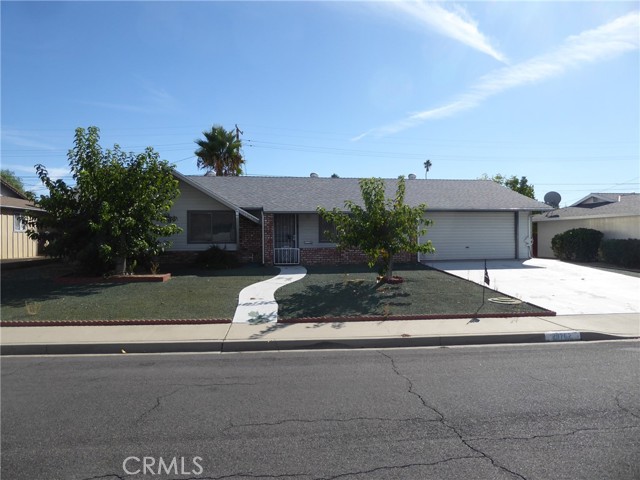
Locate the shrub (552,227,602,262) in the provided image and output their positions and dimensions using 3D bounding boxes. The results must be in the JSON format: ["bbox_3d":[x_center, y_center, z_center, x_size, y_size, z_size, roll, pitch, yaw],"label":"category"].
[{"bbox_3d":[11.200,0.220,20.200,2.000,1.500,1.800,0,0,-8],"label":"shrub"}]

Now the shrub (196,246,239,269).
[{"bbox_3d":[-3.930,0.660,17.700,1.600,0.900,1.300,0,0,-8],"label":"shrub"}]

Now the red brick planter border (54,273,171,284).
[{"bbox_3d":[-6.100,1.150,13.800,3.000,0.140,1.200,0,0,-6],"label":"red brick planter border"}]

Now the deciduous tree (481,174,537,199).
[{"bbox_3d":[14.900,-2.100,36.000,5.000,6.200,4.800,0,0,-8],"label":"deciduous tree"}]

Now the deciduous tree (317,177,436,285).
[{"bbox_3d":[1.720,-0.320,14.000,3.500,3.200,3.300,0,0,-8],"label":"deciduous tree"}]

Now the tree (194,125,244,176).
[{"bbox_3d":[-7.600,-3.800,35.000,3.800,9.800,3.800,0,0,-8],"label":"tree"}]

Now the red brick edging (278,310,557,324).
[{"bbox_3d":[1.730,1.300,7.820,4.850,0.090,0.100,0,0,-6],"label":"red brick edging"}]

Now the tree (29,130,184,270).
[{"bbox_3d":[-6.450,-1.170,13.900,4.500,4.400,4.200,0,0,-8],"label":"tree"}]

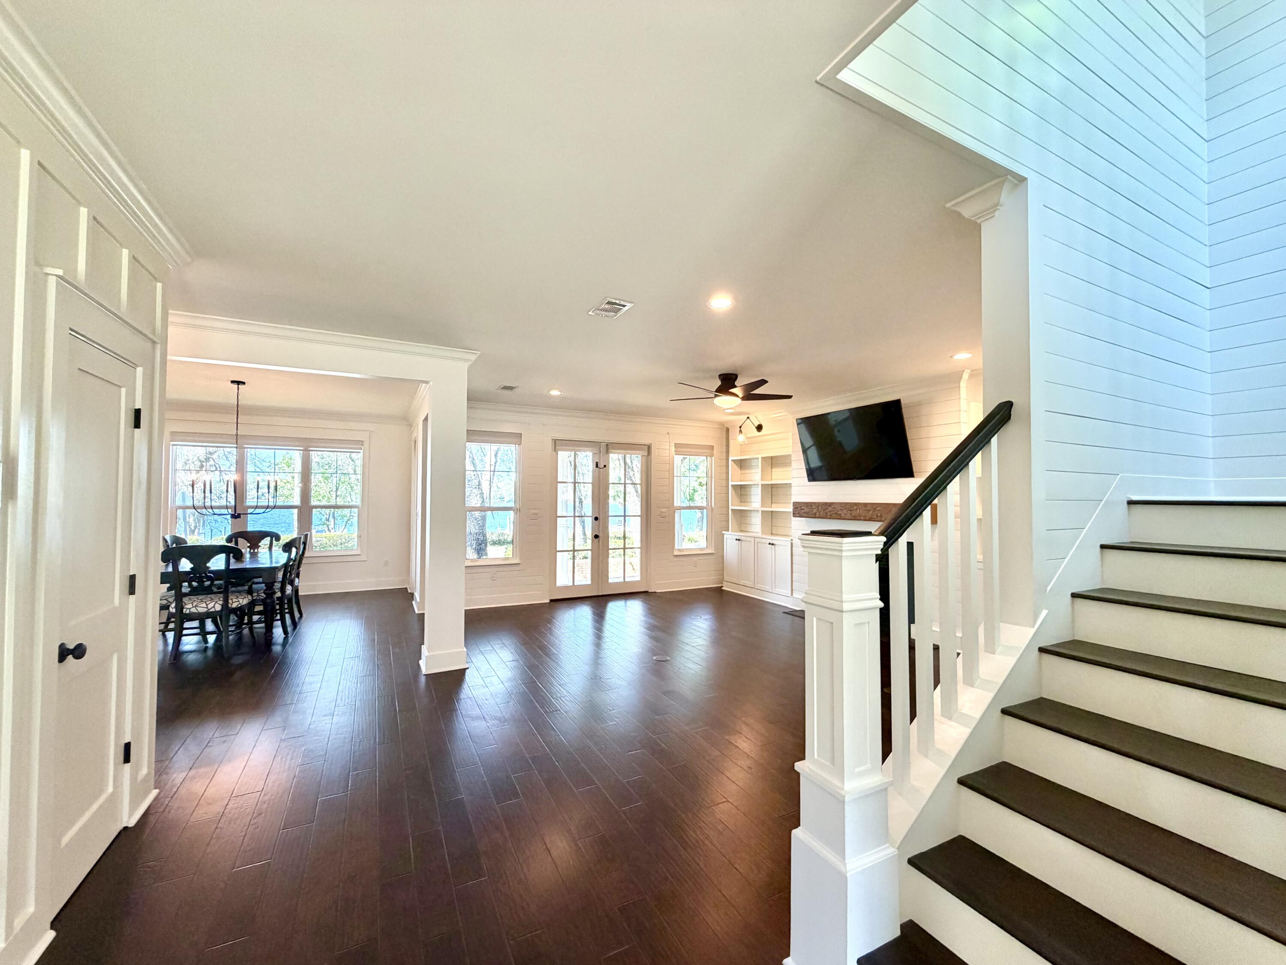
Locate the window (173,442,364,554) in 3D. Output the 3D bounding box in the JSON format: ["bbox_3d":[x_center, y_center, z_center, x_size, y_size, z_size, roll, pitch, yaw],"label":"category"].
[{"bbox_3d":[-5.356,0.215,7.517,2.290,1.700,0.090,1,-2,-28],"label":"window"}]

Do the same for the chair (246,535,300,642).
[{"bbox_3d":[-3.997,1.084,5.459,0.620,1.020,0.560,1,-2,-21],"label":"chair"}]

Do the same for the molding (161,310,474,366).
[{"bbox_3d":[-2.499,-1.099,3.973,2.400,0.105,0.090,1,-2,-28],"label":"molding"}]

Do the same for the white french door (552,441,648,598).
[{"bbox_3d":[-0.605,0.551,7.695,1.545,2.240,0.080,1,-2,-28],"label":"white french door"}]

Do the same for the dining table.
[{"bbox_3d":[-4.566,1.218,5.804,1.070,0.755,1.930,1,-2,-28],"label":"dining table"}]

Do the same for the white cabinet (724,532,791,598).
[{"bbox_3d":[1.843,1.227,7.908,0.430,0.855,1.640,1,-2,-28],"label":"white cabinet"}]

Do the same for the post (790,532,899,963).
[{"bbox_3d":[0.621,0.841,1.614,0.232,1.370,0.230,1,-2,-28],"label":"post"}]

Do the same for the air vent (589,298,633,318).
[{"bbox_3d":[-0.212,-1.140,3.442,0.197,0.020,0.317,1,-2,-28],"label":"air vent"}]

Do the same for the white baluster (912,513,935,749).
[{"bbox_3d":[0.977,0.512,1.805,0.041,0.855,0.041,1,-2,-28],"label":"white baluster"}]

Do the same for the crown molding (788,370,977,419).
[{"bbox_3d":[2.558,-1.007,6.111,0.100,0.120,2.470,1,-2,-28],"label":"crown molding"}]

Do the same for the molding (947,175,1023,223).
[{"bbox_3d":[1.367,-1.106,2.090,0.099,0.108,0.235,1,-2,-28],"label":"molding"}]

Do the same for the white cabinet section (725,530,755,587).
[{"bbox_3d":[1.674,1.203,8.221,0.383,0.795,0.755,1,-2,-28],"label":"white cabinet section"}]

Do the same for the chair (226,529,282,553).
[{"bbox_3d":[-4.768,1.103,6.286,0.570,1.020,0.620,1,-2,-28],"label":"chair"}]

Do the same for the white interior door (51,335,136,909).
[{"bbox_3d":[-2.164,0.494,2.049,0.040,2.035,0.610,1,-2,-28],"label":"white interior door"}]

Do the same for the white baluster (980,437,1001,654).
[{"bbox_3d":[1.325,0.231,1.980,0.038,0.837,0.037,1,-2,-28],"label":"white baluster"}]

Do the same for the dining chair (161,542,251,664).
[{"bbox_3d":[-3.996,1.068,4.885,0.570,1.020,0.630,1,-2,-19],"label":"dining chair"}]

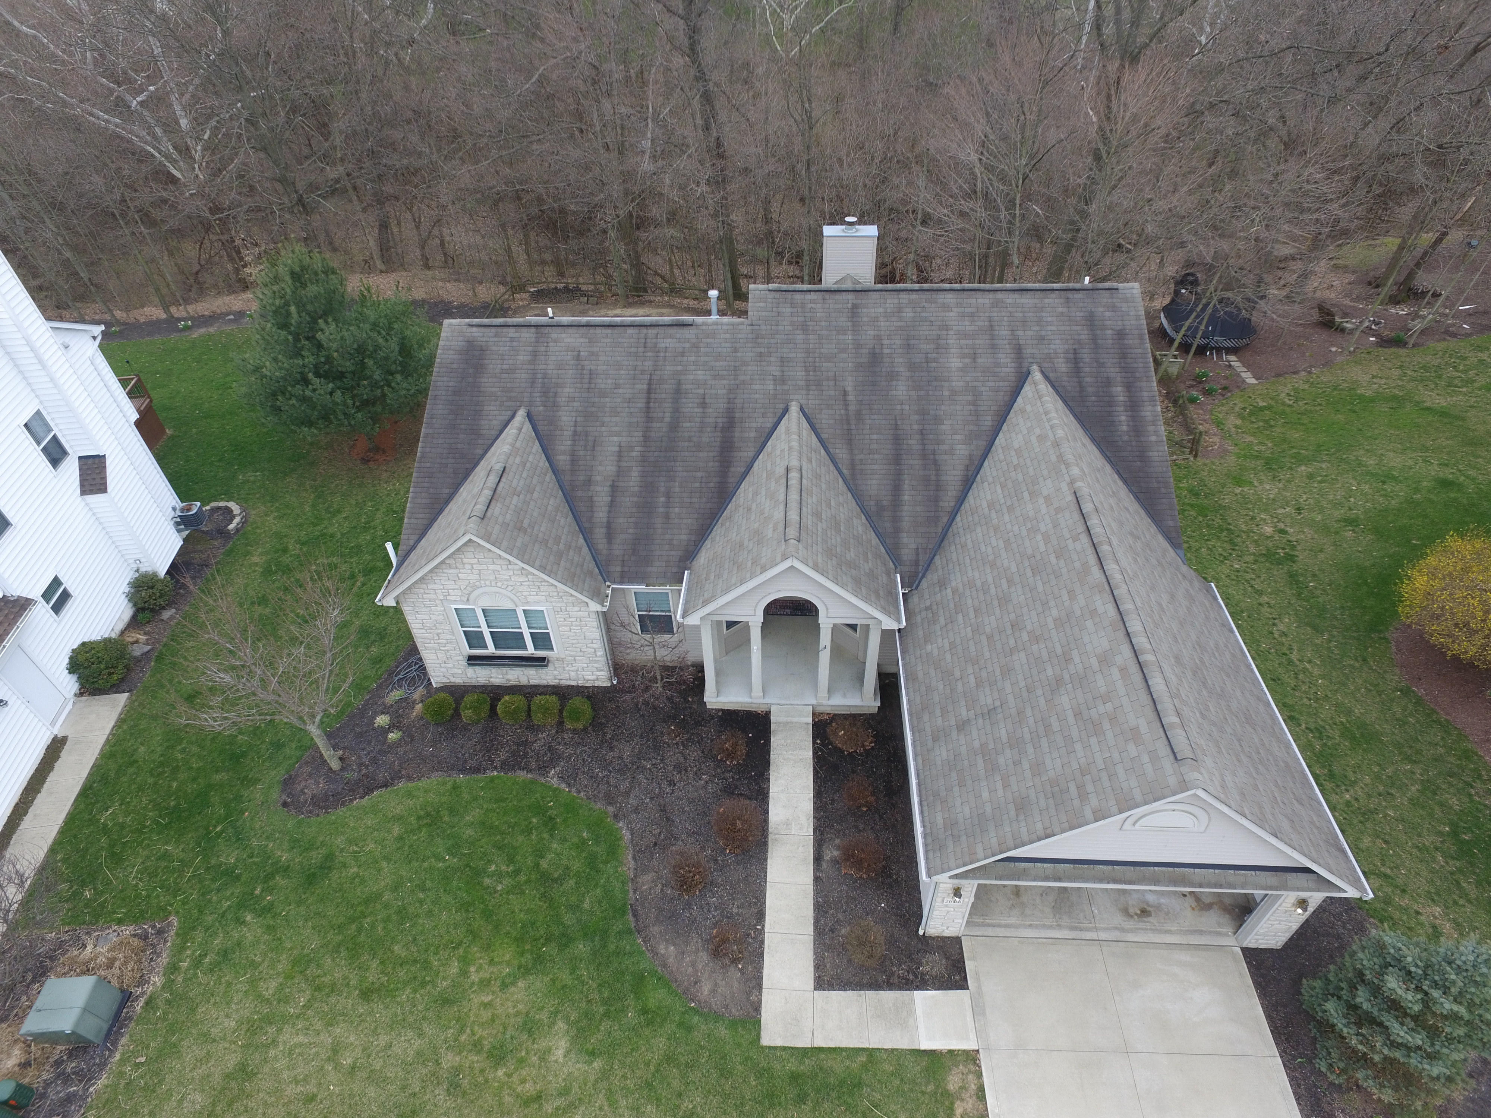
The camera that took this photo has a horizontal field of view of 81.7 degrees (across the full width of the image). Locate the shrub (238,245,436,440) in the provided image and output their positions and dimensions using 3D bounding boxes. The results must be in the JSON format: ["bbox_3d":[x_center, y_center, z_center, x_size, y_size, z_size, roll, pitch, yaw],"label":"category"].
[{"bbox_3d":[-12.409,-6.255,26.767,5.400,6.600,5.400,1,42,4],"label":"shrub"}]

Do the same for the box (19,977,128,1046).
[{"bbox_3d":[-11.727,7.935,15.034,0.950,0.780,0.950,-4,42,-2],"label":"box"}]

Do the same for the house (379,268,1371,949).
[{"bbox_3d":[1.169,-1.994,20.714,17.900,7.000,19.700,1,42,4],"label":"house"}]

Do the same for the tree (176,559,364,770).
[{"bbox_3d":[-9.086,2.676,17.577,3.800,5.100,3.800,1,42,4],"label":"tree"}]

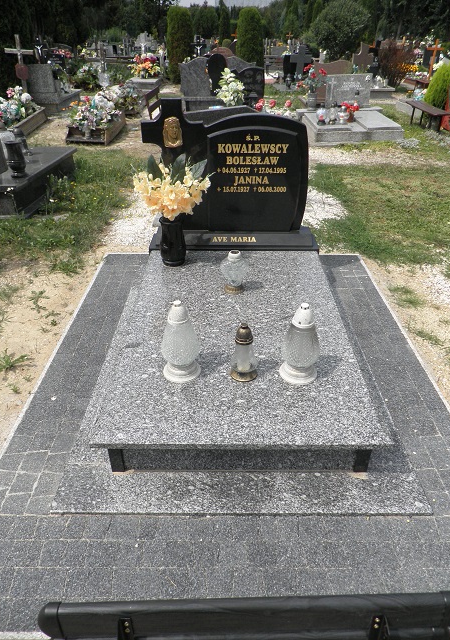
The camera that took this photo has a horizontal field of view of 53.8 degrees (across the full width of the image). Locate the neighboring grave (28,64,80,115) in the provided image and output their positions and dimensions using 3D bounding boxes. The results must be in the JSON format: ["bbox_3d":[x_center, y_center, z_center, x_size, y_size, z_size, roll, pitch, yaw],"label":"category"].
[{"bbox_3d":[-3.857,-5.096,9.654,1.036,0.785,1.994,-2,34,-3],"label":"neighboring grave"}]

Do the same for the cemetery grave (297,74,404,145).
[{"bbox_3d":[2.159,-3.582,7.453,1.570,0.738,2.072,-2,34,-3],"label":"cemetery grave"}]

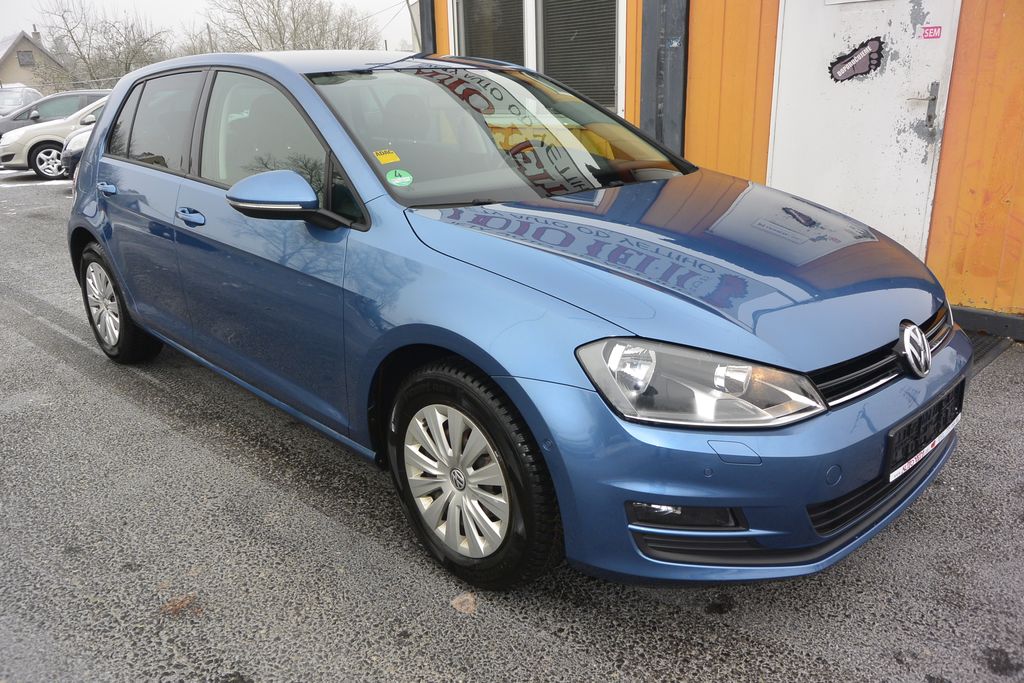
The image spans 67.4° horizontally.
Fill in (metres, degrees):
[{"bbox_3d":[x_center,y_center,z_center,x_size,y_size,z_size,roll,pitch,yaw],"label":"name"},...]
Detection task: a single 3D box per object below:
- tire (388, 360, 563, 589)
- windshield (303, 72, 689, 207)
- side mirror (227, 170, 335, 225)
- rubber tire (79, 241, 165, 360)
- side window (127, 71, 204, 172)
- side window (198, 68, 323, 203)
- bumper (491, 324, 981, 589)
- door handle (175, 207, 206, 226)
[{"bbox_3d":[-0.091,0.345,2.024,0.205,0.625,0.630,-17,24,-42],"label":"tire"},{"bbox_3d":[0.000,-0.772,2.702,1.420,0.130,0.900,-17,52,-42],"label":"windshield"},{"bbox_3d":[-0.664,-0.407,2.175,0.230,0.160,0.200,-17,24,-42],"label":"side mirror"},{"bbox_3d":[-1.944,-0.203,3.813,0.205,0.625,0.630,-17,24,-42],"label":"rubber tire"},{"bbox_3d":[-1.381,-0.876,3.064,0.720,0.410,0.060,16,-1,43],"label":"side window"},{"bbox_3d":[-0.834,-0.684,2.533,0.930,0.465,0.065,16,-1,43],"label":"side window"},{"bbox_3d":[0.819,0.172,2.147,1.780,0.490,0.670,-17,24,-42],"label":"bumper"},{"bbox_3d":[-1.130,-0.434,2.686,0.050,0.050,0.215,-17,24,-42],"label":"door handle"}]

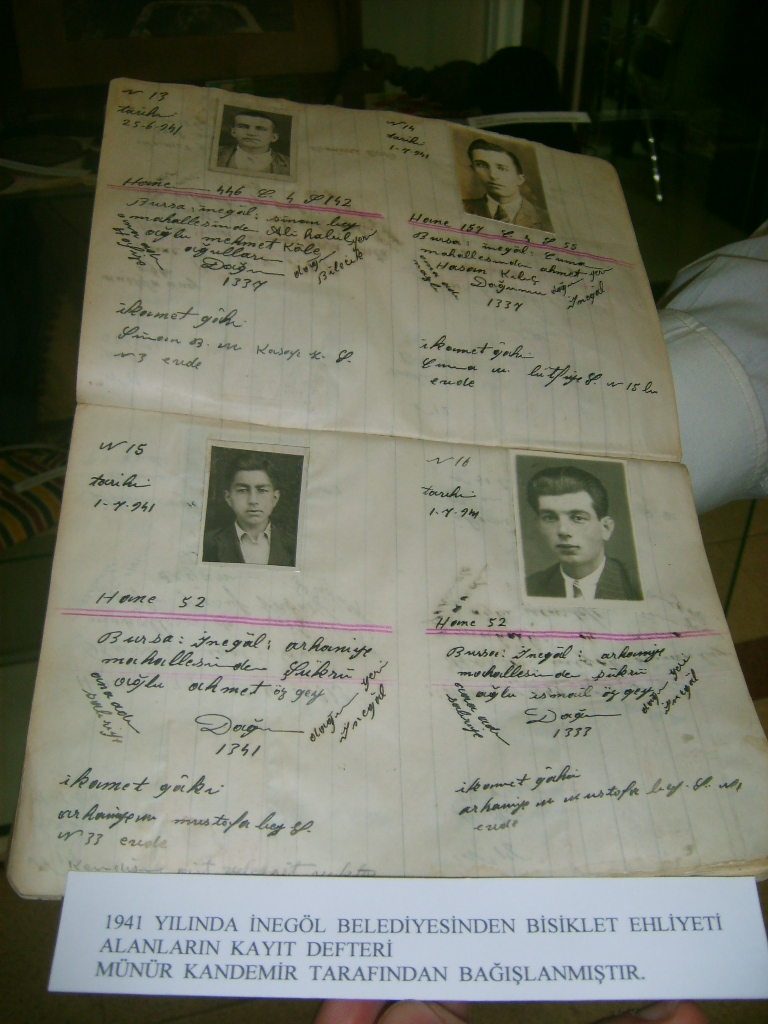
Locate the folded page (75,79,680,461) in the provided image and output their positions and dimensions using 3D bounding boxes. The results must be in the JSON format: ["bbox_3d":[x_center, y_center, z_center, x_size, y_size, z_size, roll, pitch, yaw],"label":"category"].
[{"bbox_3d":[0.001,-0.089,0.371,0.203,0.008,0.143,3,62,-13],"label":"folded page"}]

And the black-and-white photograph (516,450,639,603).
[{"bbox_3d":[0.063,0.004,0.333,0.039,0.002,0.055,6,54,-12],"label":"black-and-white photograph"}]

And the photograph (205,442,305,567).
[{"bbox_3d":[-0.039,-0.002,0.310,0.028,0.002,0.042,6,54,-11],"label":"photograph"}]

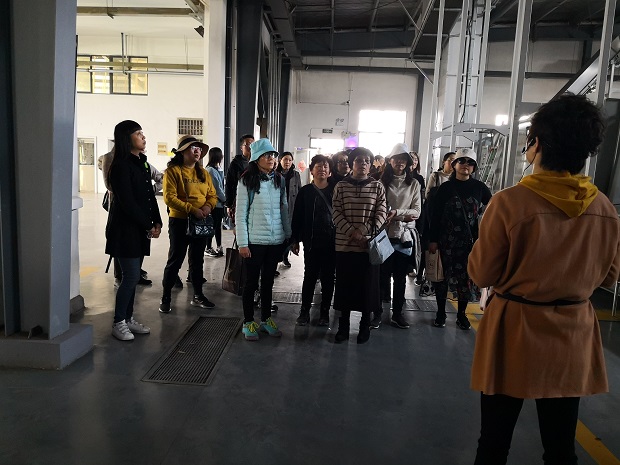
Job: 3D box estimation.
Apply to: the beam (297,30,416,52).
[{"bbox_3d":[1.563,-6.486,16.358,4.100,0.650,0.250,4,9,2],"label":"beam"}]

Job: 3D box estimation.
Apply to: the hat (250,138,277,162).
[{"bbox_3d":[-0.383,-0.672,3.987,0.250,0.170,0.270,-4,-8,-39],"label":"hat"}]

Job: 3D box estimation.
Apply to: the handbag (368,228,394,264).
[{"bbox_3d":[0.568,0.112,3.850,0.090,0.210,0.220,-6,15,40],"label":"handbag"}]

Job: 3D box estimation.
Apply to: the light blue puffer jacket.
[{"bbox_3d":[-0.390,-0.180,4.060,0.500,0.610,0.290,-1,8,-22],"label":"light blue puffer jacket"}]

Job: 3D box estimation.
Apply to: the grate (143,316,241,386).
[{"bbox_3d":[-0.844,0.903,3.799,0.425,0.040,1.380,3,7,2],"label":"grate"}]

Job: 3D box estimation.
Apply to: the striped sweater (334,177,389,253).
[{"bbox_3d":[0.416,-0.148,3.980,0.470,0.640,0.300,3,7,4],"label":"striped sweater"}]

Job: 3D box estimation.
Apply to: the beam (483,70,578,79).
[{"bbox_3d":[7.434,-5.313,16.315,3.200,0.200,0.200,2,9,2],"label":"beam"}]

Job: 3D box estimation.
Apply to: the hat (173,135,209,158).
[{"bbox_3d":[-1.112,-0.791,4.500,0.330,0.170,0.310,-16,-6,44],"label":"hat"}]

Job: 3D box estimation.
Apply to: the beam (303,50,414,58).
[{"bbox_3d":[1.732,-6.358,17.274,4.200,0.240,0.240,3,7,2],"label":"beam"}]

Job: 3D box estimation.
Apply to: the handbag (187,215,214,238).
[{"bbox_3d":[-1.003,-0.055,4.450,0.220,0.190,0.110,-4,11,-33],"label":"handbag"}]

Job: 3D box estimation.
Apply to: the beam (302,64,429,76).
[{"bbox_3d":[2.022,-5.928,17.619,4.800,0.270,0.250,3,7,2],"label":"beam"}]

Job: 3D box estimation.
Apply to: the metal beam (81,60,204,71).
[{"bbox_3d":[-5.674,-5.549,16.068,4.300,0.170,0.170,2,9,2],"label":"metal beam"}]

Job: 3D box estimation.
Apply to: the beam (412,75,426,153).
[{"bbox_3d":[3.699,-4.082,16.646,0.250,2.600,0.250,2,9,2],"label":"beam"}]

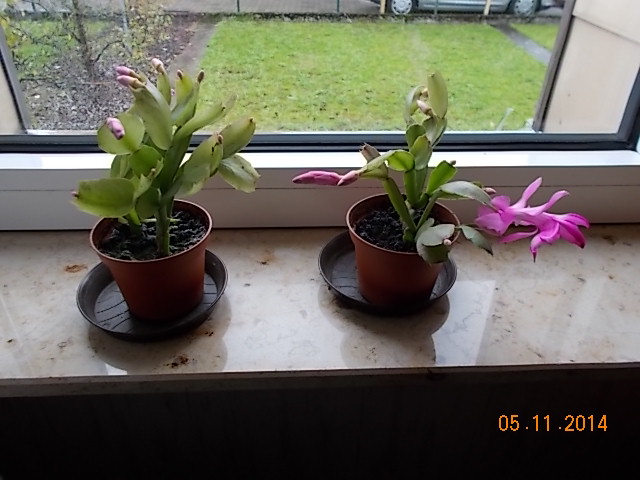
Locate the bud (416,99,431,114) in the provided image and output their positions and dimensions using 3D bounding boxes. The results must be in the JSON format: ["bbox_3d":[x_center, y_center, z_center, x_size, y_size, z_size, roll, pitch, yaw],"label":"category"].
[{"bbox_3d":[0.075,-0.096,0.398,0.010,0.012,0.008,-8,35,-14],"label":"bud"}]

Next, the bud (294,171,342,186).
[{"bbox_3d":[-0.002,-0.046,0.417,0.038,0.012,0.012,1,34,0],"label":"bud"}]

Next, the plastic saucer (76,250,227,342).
[{"bbox_3d":[-0.136,0.044,0.462,0.119,0.018,0.119,1,34,-1],"label":"plastic saucer"}]

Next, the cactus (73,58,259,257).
[{"bbox_3d":[-0.112,-0.052,0.387,0.131,0.143,0.093,1,34,0],"label":"cactus"}]

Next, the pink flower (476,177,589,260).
[{"bbox_3d":[0.165,-0.017,0.429,0.087,0.061,0.052,1,34,0],"label":"pink flower"}]

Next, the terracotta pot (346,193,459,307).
[{"bbox_3d":[0.067,0.013,0.466,0.091,0.069,0.091,1,34,0],"label":"terracotta pot"}]

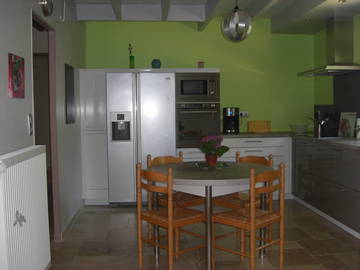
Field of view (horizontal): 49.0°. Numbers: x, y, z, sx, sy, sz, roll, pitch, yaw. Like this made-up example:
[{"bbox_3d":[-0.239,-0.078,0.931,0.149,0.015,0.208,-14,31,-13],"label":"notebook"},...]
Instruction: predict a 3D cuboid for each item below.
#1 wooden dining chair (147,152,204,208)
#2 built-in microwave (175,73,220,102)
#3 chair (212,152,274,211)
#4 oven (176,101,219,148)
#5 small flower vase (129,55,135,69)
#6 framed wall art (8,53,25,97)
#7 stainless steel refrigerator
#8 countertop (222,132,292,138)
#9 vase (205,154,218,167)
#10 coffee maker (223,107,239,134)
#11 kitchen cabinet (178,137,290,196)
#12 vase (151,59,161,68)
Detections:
[{"bbox_3d":[-0.013,0.602,3.638,0.420,0.845,0.410,-4,5,-39],"label":"wooden dining chair"},{"bbox_3d":[0.227,-0.641,5.475,0.588,0.387,0.450,-1,4,-4],"label":"built-in microwave"},{"bbox_3d":[0.553,0.597,3.596,0.410,0.845,0.420,-4,5,-39],"label":"chair"},{"bbox_3d":[0.228,-0.145,5.555,0.588,0.610,0.550,-1,4,-4],"label":"oven"},{"bbox_3d":[-0.644,-0.970,5.368,0.070,0.195,0.070,-1,4,-4],"label":"small flower vase"},{"bbox_3d":[-1.090,-0.383,2.621,0.022,0.288,0.312,-1,4,-4],"label":"framed wall art"},{"bbox_3d":[-0.521,0.032,5.589,0.908,1.735,0.700,-1,4,-4],"label":"stainless steel refrigerator"},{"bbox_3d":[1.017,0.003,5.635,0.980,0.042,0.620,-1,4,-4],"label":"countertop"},{"bbox_3d":[0.284,0.226,3.542,0.115,0.107,0.115,-1,4,-4],"label":"vase"},{"bbox_3d":[0.713,-0.196,5.569,0.215,0.370,0.240,-1,4,-4],"label":"coffee maker"},{"bbox_3d":[0.733,0.429,5.649,1.580,0.830,0.600,-1,4,-4],"label":"kitchen cabinet"},{"bbox_3d":[-0.317,-0.956,5.394,0.137,0.152,0.137,-1,4,-4],"label":"vase"}]

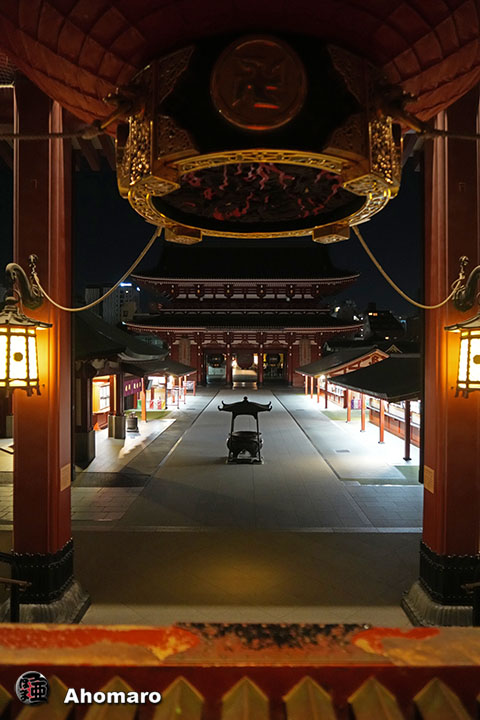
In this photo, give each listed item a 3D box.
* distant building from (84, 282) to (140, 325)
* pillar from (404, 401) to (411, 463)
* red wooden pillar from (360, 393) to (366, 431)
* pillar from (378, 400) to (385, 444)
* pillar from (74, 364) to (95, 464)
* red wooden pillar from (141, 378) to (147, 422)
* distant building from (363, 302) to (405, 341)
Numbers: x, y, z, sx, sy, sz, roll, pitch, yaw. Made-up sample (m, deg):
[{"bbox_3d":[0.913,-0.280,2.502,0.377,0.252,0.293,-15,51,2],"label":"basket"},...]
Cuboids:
[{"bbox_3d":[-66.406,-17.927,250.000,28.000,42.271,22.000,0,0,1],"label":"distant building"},{"bbox_3d":[7.250,3.050,20.750,0.200,2.570,0.200,0,0,1],"label":"pillar"},{"bbox_3d":[7.153,2.961,27.755,0.210,2.346,0.210,0,0,1],"label":"red wooden pillar"},{"bbox_3d":[7.100,3.015,24.000,0.210,2.270,0.210,0,0,1],"label":"pillar"},{"bbox_3d":[-6.383,2.135,19.702,0.860,4.065,0.860,0,0,1],"label":"pillar"},{"bbox_3d":[-6.368,2.671,31.776,0.260,2.893,0.260,0,0,1],"label":"red wooden pillar"},{"bbox_3d":[50.823,-8.057,170.000,15.000,23.198,14.000,0,0,1],"label":"distant building"}]

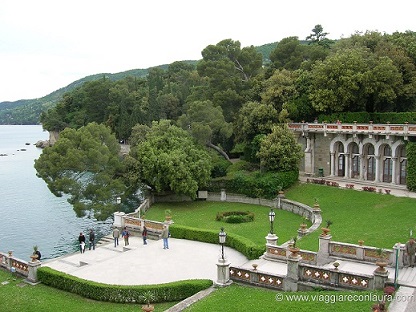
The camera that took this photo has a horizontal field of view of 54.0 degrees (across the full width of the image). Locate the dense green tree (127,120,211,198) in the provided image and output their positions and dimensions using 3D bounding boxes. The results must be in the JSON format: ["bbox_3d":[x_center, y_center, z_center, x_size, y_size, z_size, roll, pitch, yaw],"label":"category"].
[{"bbox_3d":[-5.398,0.394,57.731,10.900,10.639,9.500,0,5,0],"label":"dense green tree"}]

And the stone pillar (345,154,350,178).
[{"bbox_3d":[18.583,1.401,54.371,0.600,3.158,0.600,-4,6,-37],"label":"stone pillar"}]

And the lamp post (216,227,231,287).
[{"bbox_3d":[0.980,6.364,26.013,0.920,3.650,0.920,2,5,27],"label":"lamp post"}]

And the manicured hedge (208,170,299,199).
[{"bbox_3d":[5.955,3.665,54.234,11.484,2.871,3.960,0,5,-3],"label":"manicured hedge"}]

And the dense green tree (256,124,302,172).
[{"bbox_3d":[9.974,-0.907,57.000,6.000,6.700,5.600,0,5,0],"label":"dense green tree"}]

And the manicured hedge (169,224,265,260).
[{"bbox_3d":[0.489,7.249,35.140,10.255,0.841,2.082,4,6,43],"label":"manicured hedge"}]

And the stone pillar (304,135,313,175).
[{"bbox_3d":[13.884,-0.197,56.679,0.900,5.566,0.800,-3,6,-33],"label":"stone pillar"}]

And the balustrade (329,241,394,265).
[{"bbox_3d":[10.471,6.667,27.940,4.109,1.069,0.416,3,5,30],"label":"balustrade"}]

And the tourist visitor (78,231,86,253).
[{"bbox_3d":[-10.079,6.974,32.744,0.550,1.670,0.380,0,5,-6],"label":"tourist visitor"}]

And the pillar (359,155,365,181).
[{"bbox_3d":[20.246,1.553,53.637,0.495,3.301,0.495,-4,6,-37],"label":"pillar"}]

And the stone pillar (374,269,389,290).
[{"bbox_3d":[9.349,6.705,21.961,0.614,0.921,0.614,3,5,30],"label":"stone pillar"}]

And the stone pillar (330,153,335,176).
[{"bbox_3d":[17.669,1.233,57.737,0.495,3.295,0.495,-4,6,-37],"label":"stone pillar"}]

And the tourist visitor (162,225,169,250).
[{"bbox_3d":[-3.468,6.704,33.438,0.560,1.820,0.420,-1,5,-12],"label":"tourist visitor"}]

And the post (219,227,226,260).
[{"bbox_3d":[0.974,5.579,25.949,0.480,2.075,0.480,2,5,27],"label":"post"}]

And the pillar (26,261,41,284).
[{"bbox_3d":[-11.387,7.609,26.681,0.700,1.409,0.700,3,5,28],"label":"pillar"}]

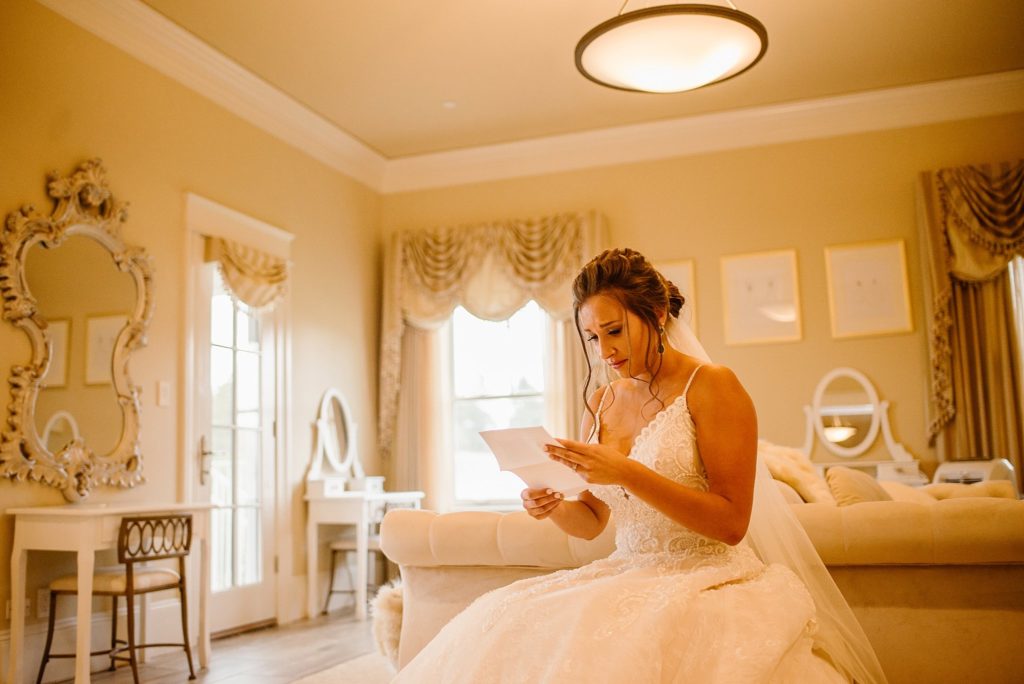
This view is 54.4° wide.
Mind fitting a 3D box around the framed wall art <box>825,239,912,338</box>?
[{"bbox_3d":[2.280,-0.345,6.374,0.491,0.598,0.029,-4,-8,19],"label":"framed wall art"}]

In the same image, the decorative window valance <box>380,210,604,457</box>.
[{"bbox_3d":[-0.154,-0.030,7.112,1.688,1.693,0.151,-4,-8,19],"label":"decorative window valance"}]

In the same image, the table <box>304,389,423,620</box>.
[{"bbox_3d":[-0.918,0.982,6.322,0.407,1.394,0.895,-4,-8,19],"label":"table"}]

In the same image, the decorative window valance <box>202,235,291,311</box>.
[{"bbox_3d":[-1.502,-0.364,5.738,0.109,0.353,0.706,-4,-8,19],"label":"decorative window valance"}]

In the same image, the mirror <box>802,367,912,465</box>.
[{"bbox_3d":[2.113,0.441,6.157,0.635,0.590,0.134,-4,-8,19],"label":"mirror"}]

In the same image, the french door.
[{"bbox_3d":[-1.539,0.533,5.641,0.046,2.121,0.790,-4,-8,19],"label":"french door"}]

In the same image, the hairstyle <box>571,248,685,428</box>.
[{"bbox_3d":[0.227,-0.007,1.960,0.250,0.340,0.200,5,-10,-43],"label":"hairstyle"}]

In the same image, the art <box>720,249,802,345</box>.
[{"bbox_3d":[1.646,-0.300,6.587,0.488,0.600,0.029,-4,-8,19],"label":"art"}]

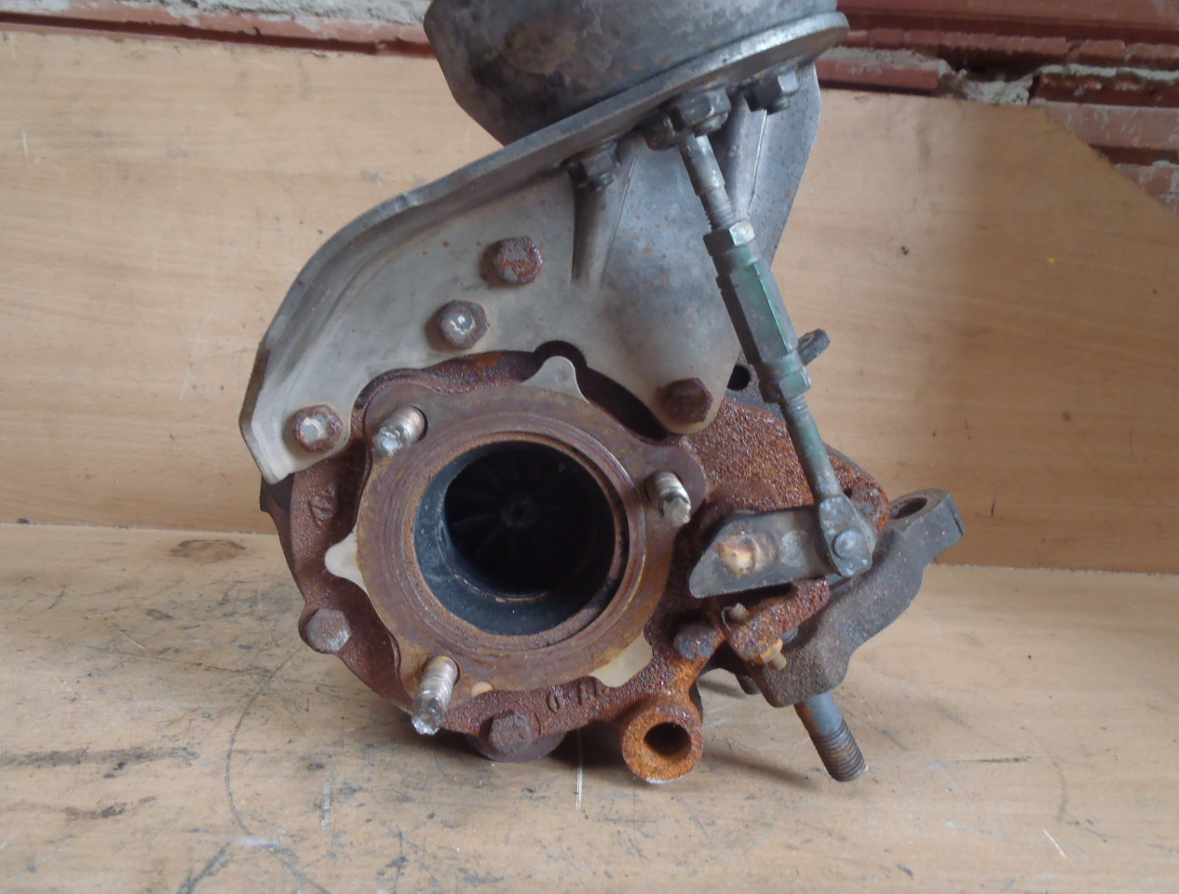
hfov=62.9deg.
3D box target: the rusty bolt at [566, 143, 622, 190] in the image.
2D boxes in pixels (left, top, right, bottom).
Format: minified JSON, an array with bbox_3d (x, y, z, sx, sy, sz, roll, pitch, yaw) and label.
[{"bbox_3d":[0.001,-0.070,0.241,0.012,0.011,0.012,-21,11,0],"label":"rusty bolt"}]

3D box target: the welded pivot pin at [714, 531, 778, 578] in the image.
[{"bbox_3d":[0.043,0.030,0.265,0.015,0.012,0.006,-6,9,1],"label":"welded pivot pin"}]

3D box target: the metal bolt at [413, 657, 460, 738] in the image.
[{"bbox_3d":[-0.039,0.063,0.246,0.008,0.008,0.034,0,10,-3],"label":"metal bolt"}]

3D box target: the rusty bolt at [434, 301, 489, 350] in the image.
[{"bbox_3d":[-0.033,-0.032,0.253,0.012,0.013,0.007,0,10,-3],"label":"rusty bolt"}]

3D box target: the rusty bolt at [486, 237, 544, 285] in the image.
[{"bbox_3d":[-0.018,-0.048,0.251,0.012,0.012,0.007,0,10,-3],"label":"rusty bolt"}]

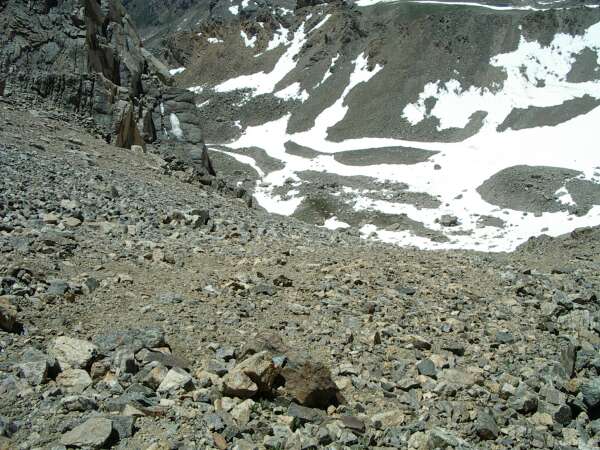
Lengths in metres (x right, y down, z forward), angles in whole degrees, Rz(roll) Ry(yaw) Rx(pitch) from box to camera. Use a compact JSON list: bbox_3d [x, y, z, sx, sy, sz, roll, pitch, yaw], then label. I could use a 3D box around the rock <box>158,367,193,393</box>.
[{"bbox_3d":[-0.972,1.200,5.100,0.260,0.160,0.190,-3,19,-9],"label":"rock"}]

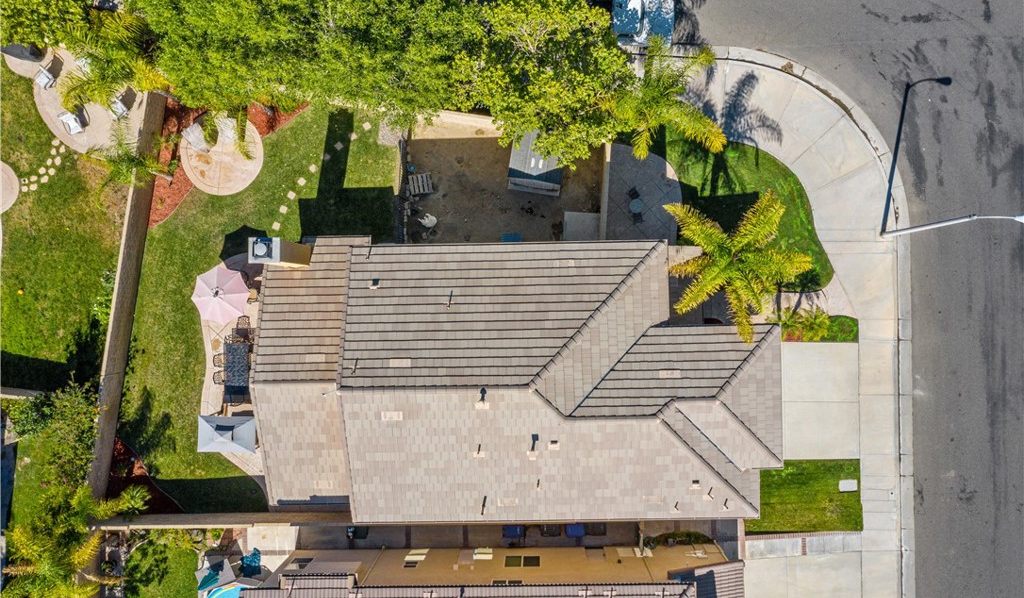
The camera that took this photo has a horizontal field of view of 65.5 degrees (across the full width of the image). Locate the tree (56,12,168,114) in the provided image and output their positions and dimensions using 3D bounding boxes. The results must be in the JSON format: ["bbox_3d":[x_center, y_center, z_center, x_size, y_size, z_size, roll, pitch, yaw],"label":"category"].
[{"bbox_3d":[-15.103,-9.045,32.095,3.995,5.500,3.704,-1,90,3],"label":"tree"}]

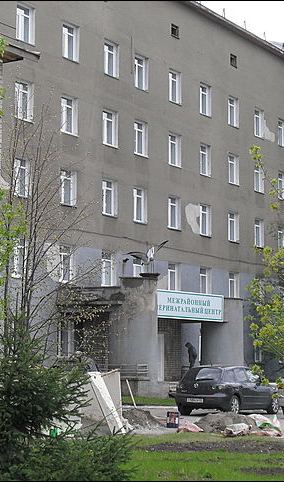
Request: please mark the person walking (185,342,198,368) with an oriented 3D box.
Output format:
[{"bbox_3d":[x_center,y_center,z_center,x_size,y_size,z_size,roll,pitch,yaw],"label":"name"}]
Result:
[{"bbox_3d":[2.220,5.420,59.000,0.500,1.700,0.500,2,-6,-12],"label":"person walking"}]

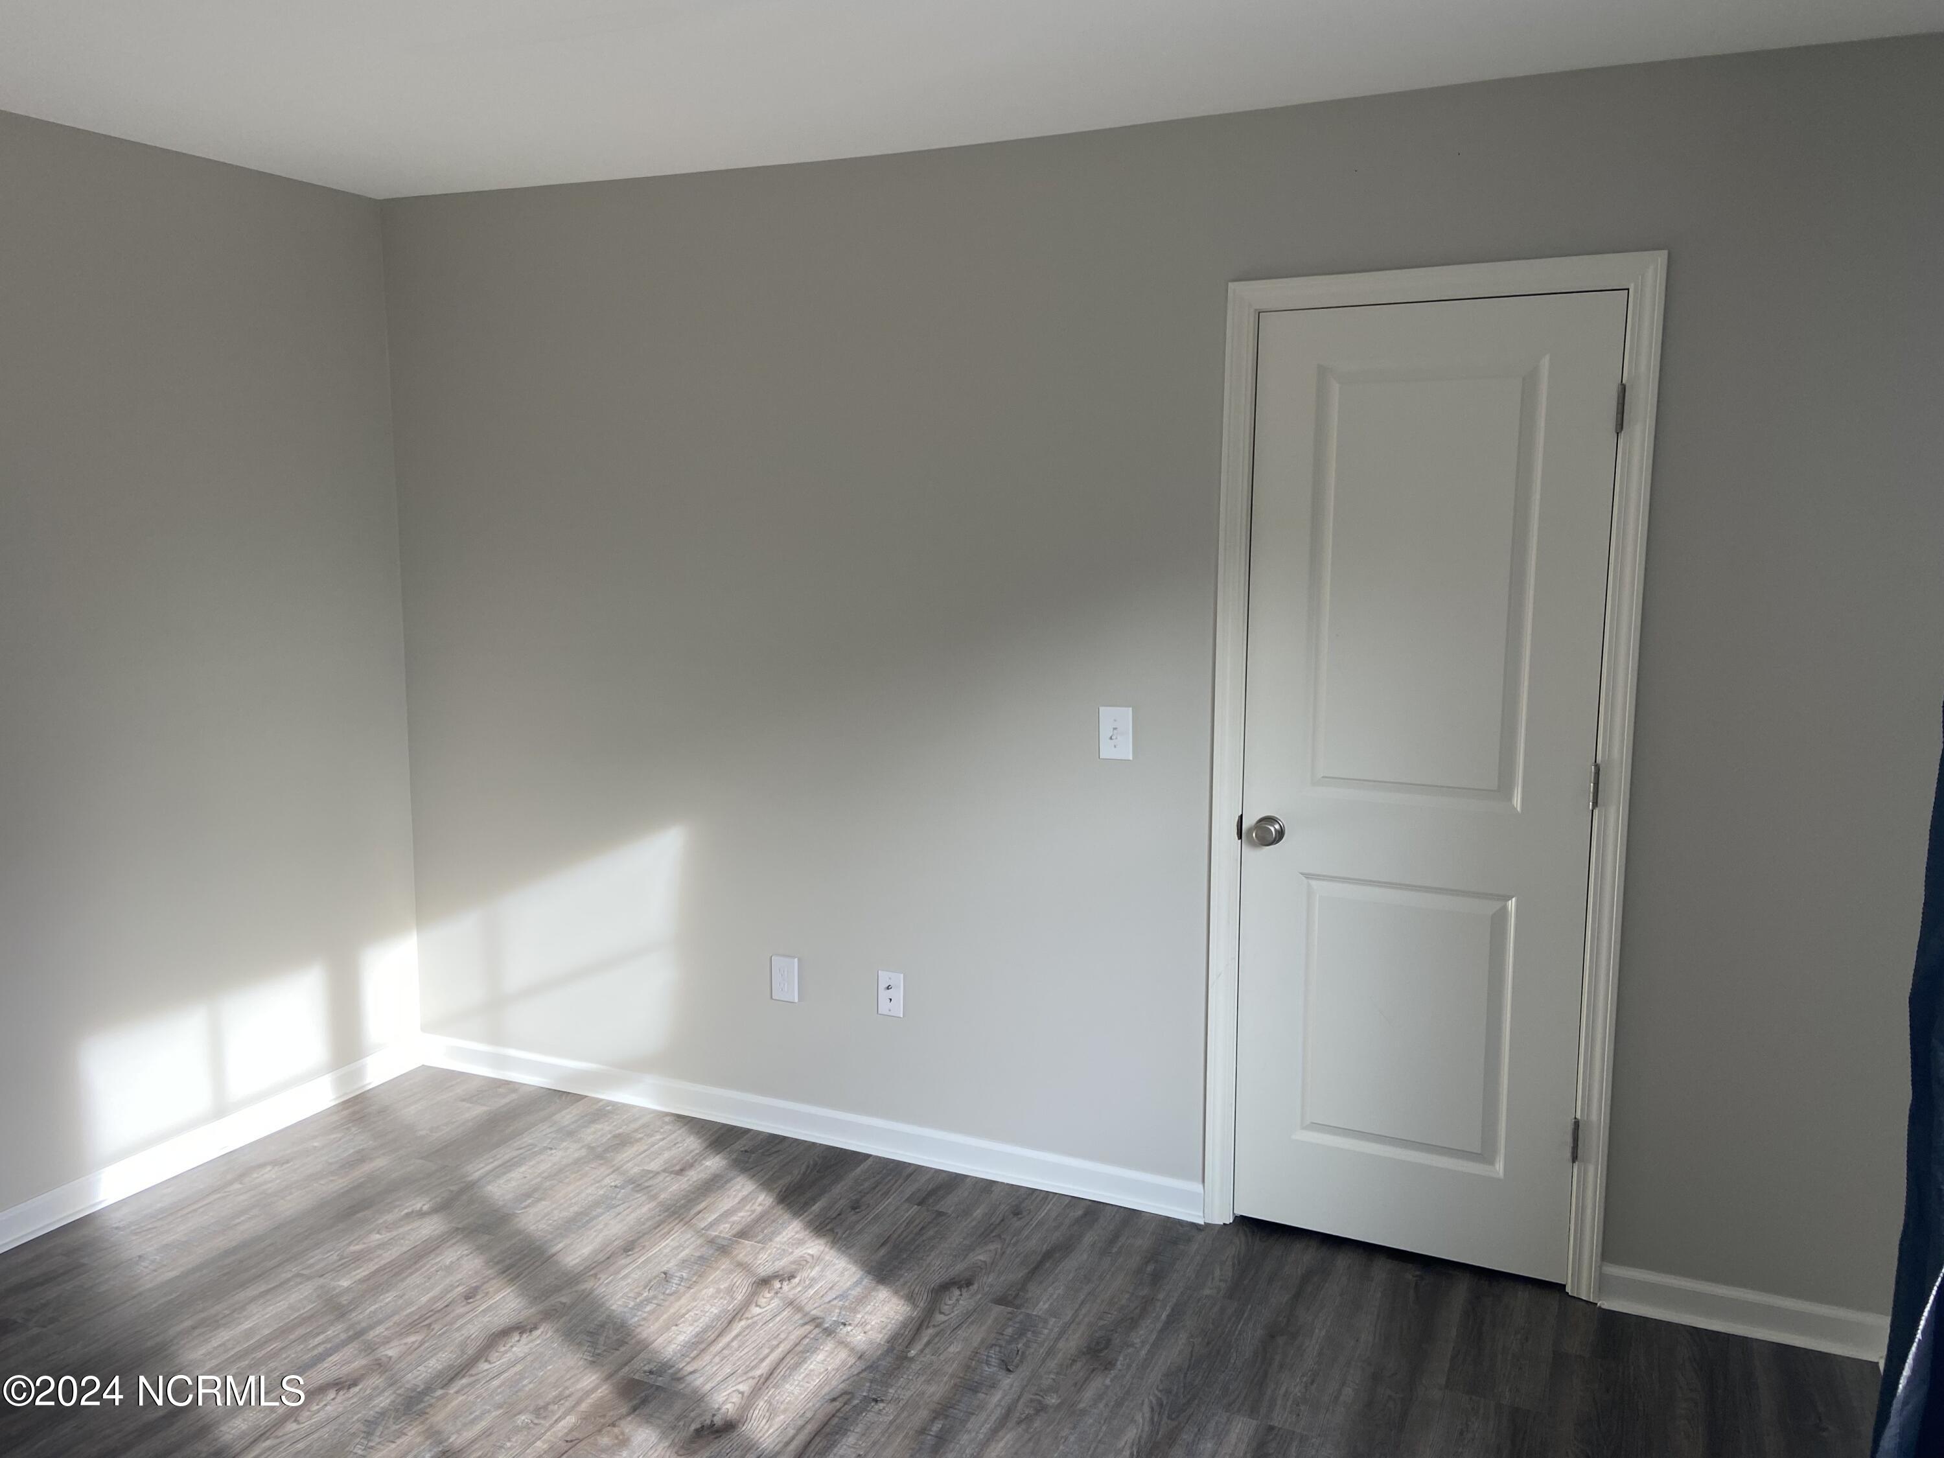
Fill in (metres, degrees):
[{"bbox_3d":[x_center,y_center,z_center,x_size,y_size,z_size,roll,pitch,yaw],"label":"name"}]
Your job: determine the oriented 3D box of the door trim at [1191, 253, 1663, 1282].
[{"bbox_3d":[0.923,0.123,3.052,0.835,2.096,0.022,4,9,24],"label":"door trim"}]

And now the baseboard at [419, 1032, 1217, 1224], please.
[{"bbox_3d":[-0.544,1.018,3.834,2.358,0.089,0.020,4,9,24],"label":"baseboard"}]

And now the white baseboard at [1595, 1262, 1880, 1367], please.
[{"bbox_3d":[1.538,1.159,2.923,0.519,0.086,0.020,4,9,24],"label":"white baseboard"}]

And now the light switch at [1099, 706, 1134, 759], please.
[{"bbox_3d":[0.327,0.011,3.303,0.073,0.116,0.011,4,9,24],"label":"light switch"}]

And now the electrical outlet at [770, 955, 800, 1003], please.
[{"bbox_3d":[-0.480,0.643,3.757,0.073,0.116,0.008,4,9,24],"label":"electrical outlet"}]

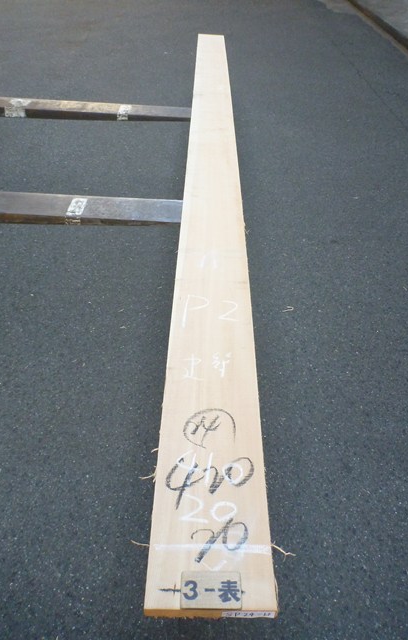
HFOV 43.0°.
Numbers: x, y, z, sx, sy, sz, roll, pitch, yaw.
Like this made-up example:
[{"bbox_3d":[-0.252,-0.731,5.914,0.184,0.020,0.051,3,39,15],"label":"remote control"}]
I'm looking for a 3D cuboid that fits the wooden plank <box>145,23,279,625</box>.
[{"bbox_3d":[0.034,-0.874,2.410,0.202,0.028,4.180,1,39,0],"label":"wooden plank"}]

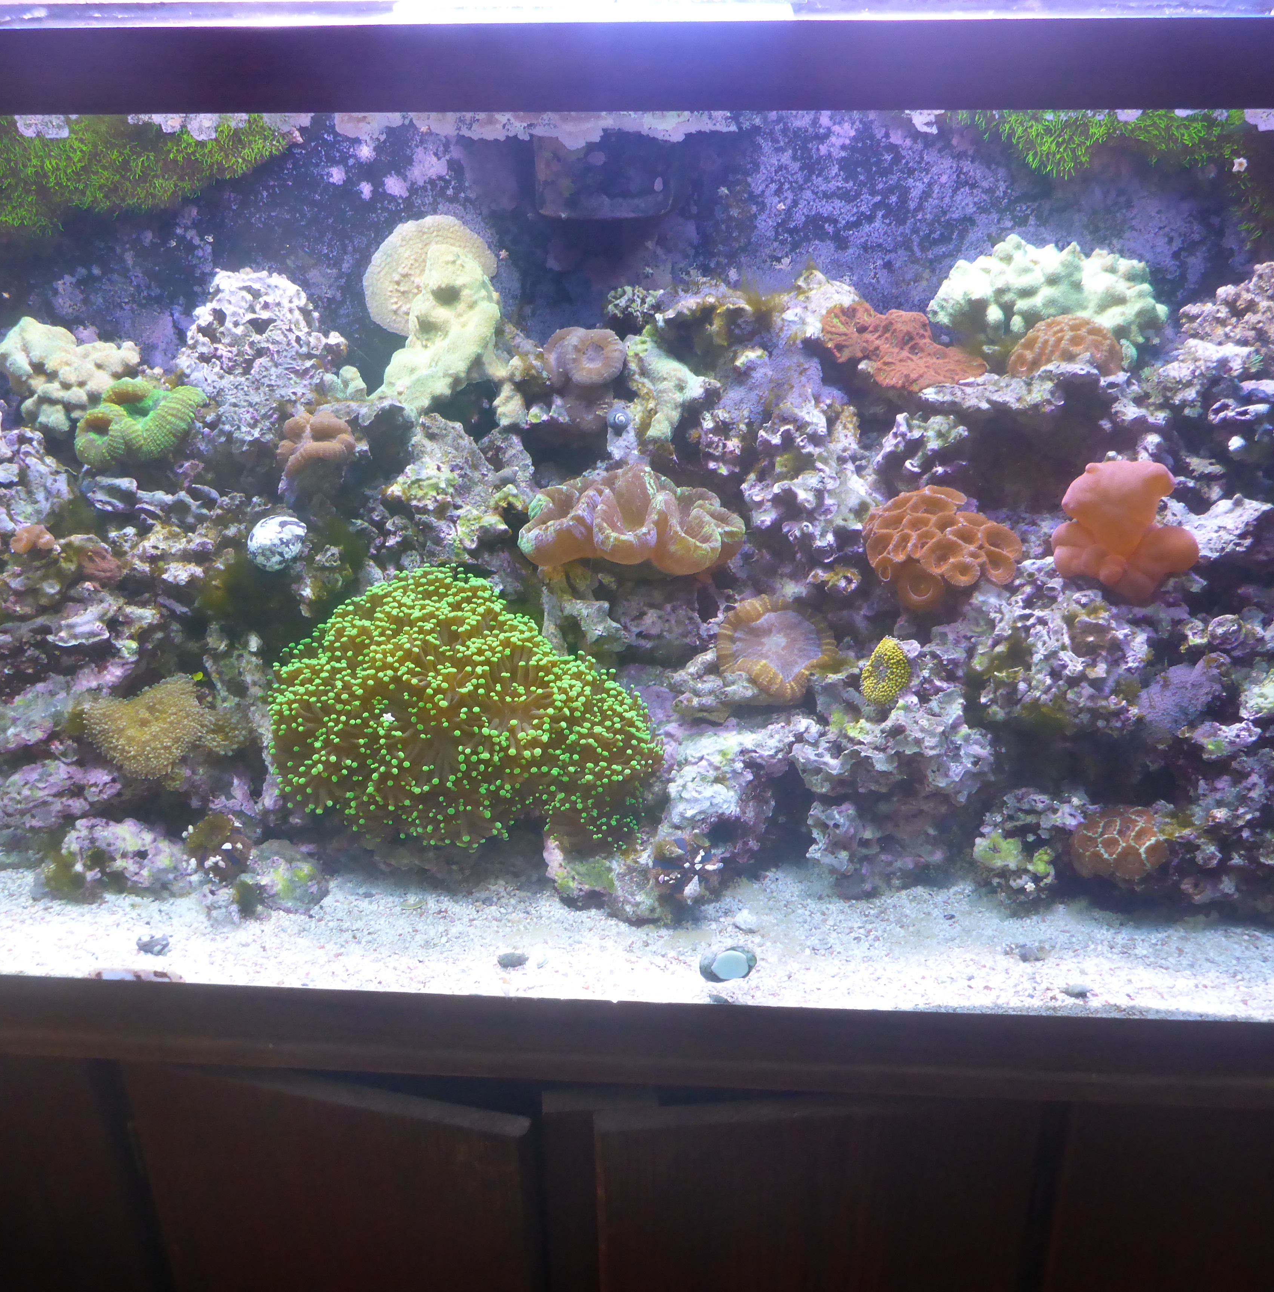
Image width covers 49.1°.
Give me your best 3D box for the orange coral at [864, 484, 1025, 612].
[{"bbox_3d":[0.196,-0.063,0.902,0.100,0.078,0.065,1,27,4],"label":"orange coral"}]

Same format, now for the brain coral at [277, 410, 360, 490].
[{"bbox_3d":[-0.209,-0.129,0.915,0.049,0.048,0.048,1,27,4],"label":"brain coral"}]

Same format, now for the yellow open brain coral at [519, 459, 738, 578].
[{"bbox_3d":[-0.003,-0.084,0.919,0.149,0.068,0.095,1,26,4],"label":"yellow open brain coral"}]

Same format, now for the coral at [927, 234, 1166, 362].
[{"bbox_3d":[0.262,-0.225,0.897,0.145,0.072,0.110,0,26,4],"label":"coral"}]

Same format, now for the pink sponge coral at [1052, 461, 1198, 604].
[{"bbox_3d":[0.310,-0.072,0.889,0.083,0.088,0.072,1,27,4],"label":"pink sponge coral"}]

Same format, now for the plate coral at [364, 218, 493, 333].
[{"bbox_3d":[-0.138,-0.246,0.930,0.093,0.088,0.040,1,26,4],"label":"plate coral"}]

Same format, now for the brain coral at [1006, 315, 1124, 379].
[{"bbox_3d":[0.284,-0.199,0.928,0.075,0.041,0.065,1,26,4],"label":"brain coral"}]

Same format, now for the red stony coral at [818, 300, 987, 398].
[{"bbox_3d":[0.169,-0.191,0.896,0.104,0.055,0.075,1,27,4],"label":"red stony coral"}]

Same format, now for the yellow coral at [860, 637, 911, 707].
[{"bbox_3d":[0.160,0.017,0.897,0.032,0.048,0.025,1,26,4],"label":"yellow coral"}]

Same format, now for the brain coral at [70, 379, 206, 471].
[{"bbox_3d":[-0.333,-0.149,0.936,0.079,0.055,0.068,1,27,4],"label":"brain coral"}]

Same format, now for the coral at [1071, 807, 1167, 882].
[{"bbox_3d":[0.312,0.128,0.903,0.058,0.045,0.045,1,26,4],"label":"coral"}]

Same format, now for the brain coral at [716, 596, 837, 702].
[{"bbox_3d":[0.092,0.002,0.917,0.078,0.073,0.050,1,26,4],"label":"brain coral"}]

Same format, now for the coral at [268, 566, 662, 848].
[{"bbox_3d":[-0.116,0.042,0.953,0.267,0.189,0.170,1,26,4],"label":"coral"}]

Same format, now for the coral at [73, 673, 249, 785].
[{"bbox_3d":[-0.324,0.058,0.955,0.115,0.073,0.070,1,26,4],"label":"coral"}]

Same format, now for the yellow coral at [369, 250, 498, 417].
[{"bbox_3d":[-0.132,-0.209,0.915,0.084,0.098,0.070,1,26,4],"label":"yellow coral"}]

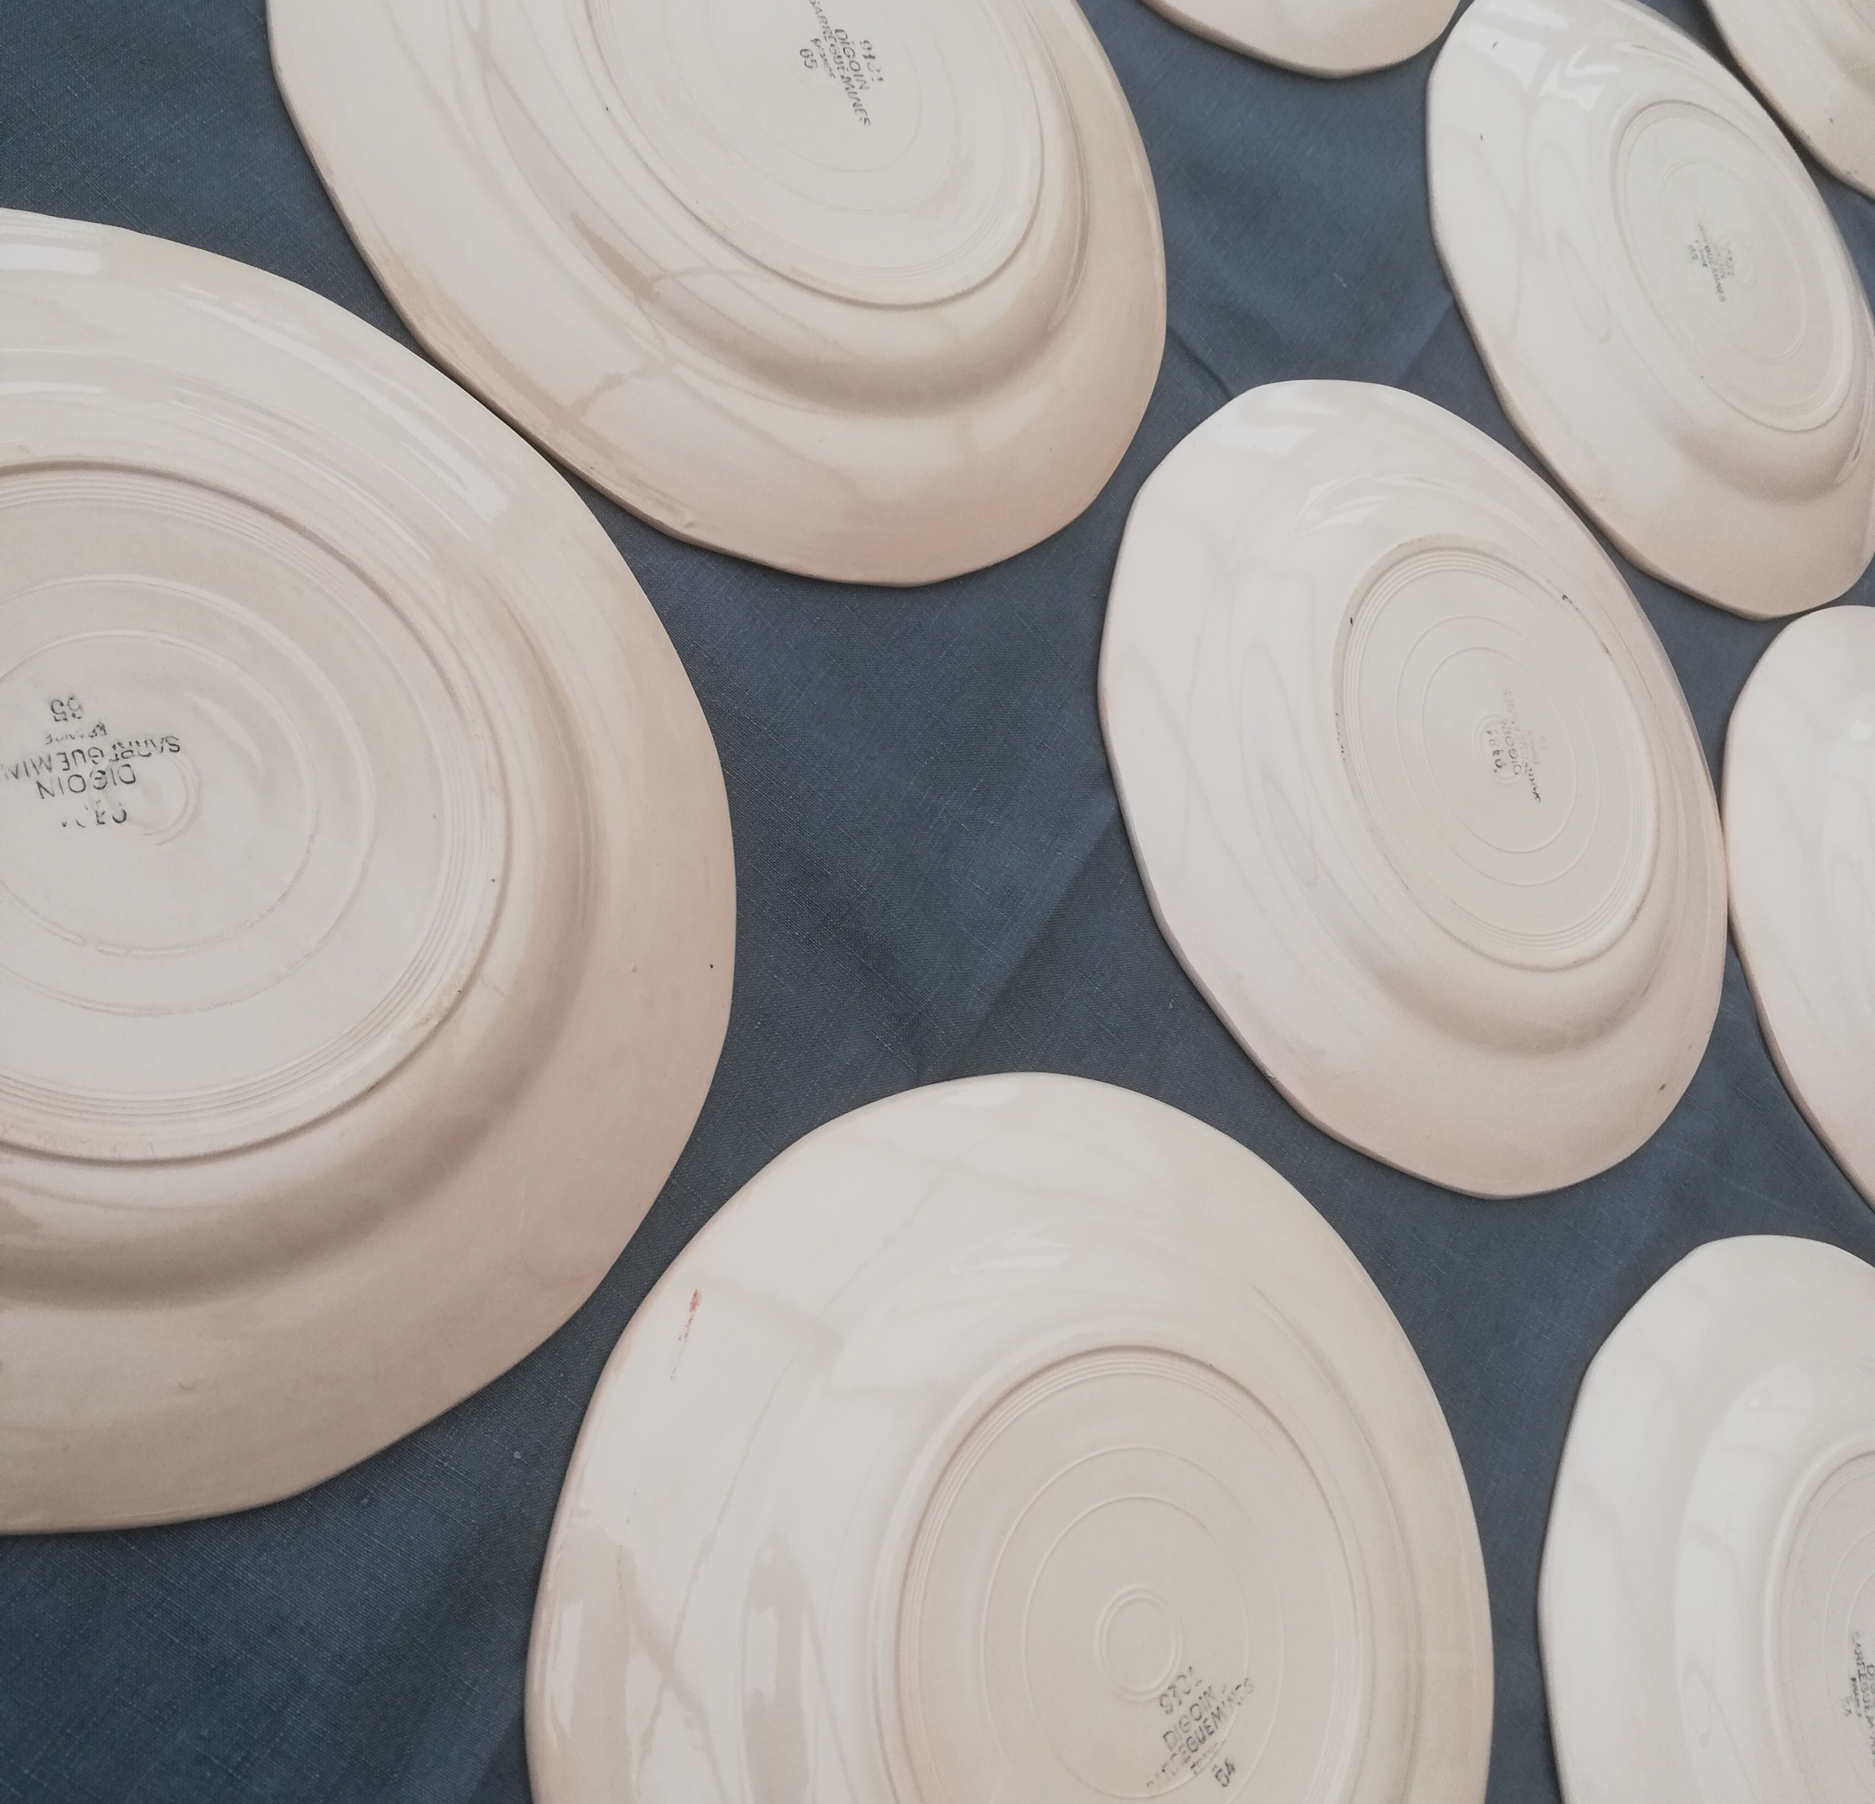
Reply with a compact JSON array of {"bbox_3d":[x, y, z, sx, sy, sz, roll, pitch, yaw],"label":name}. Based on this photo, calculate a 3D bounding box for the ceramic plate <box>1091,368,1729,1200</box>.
[{"bbox_3d":[0.151,-0.041,0.546,0.242,0.025,0.242,-26,90,-36],"label":"ceramic plate"}]

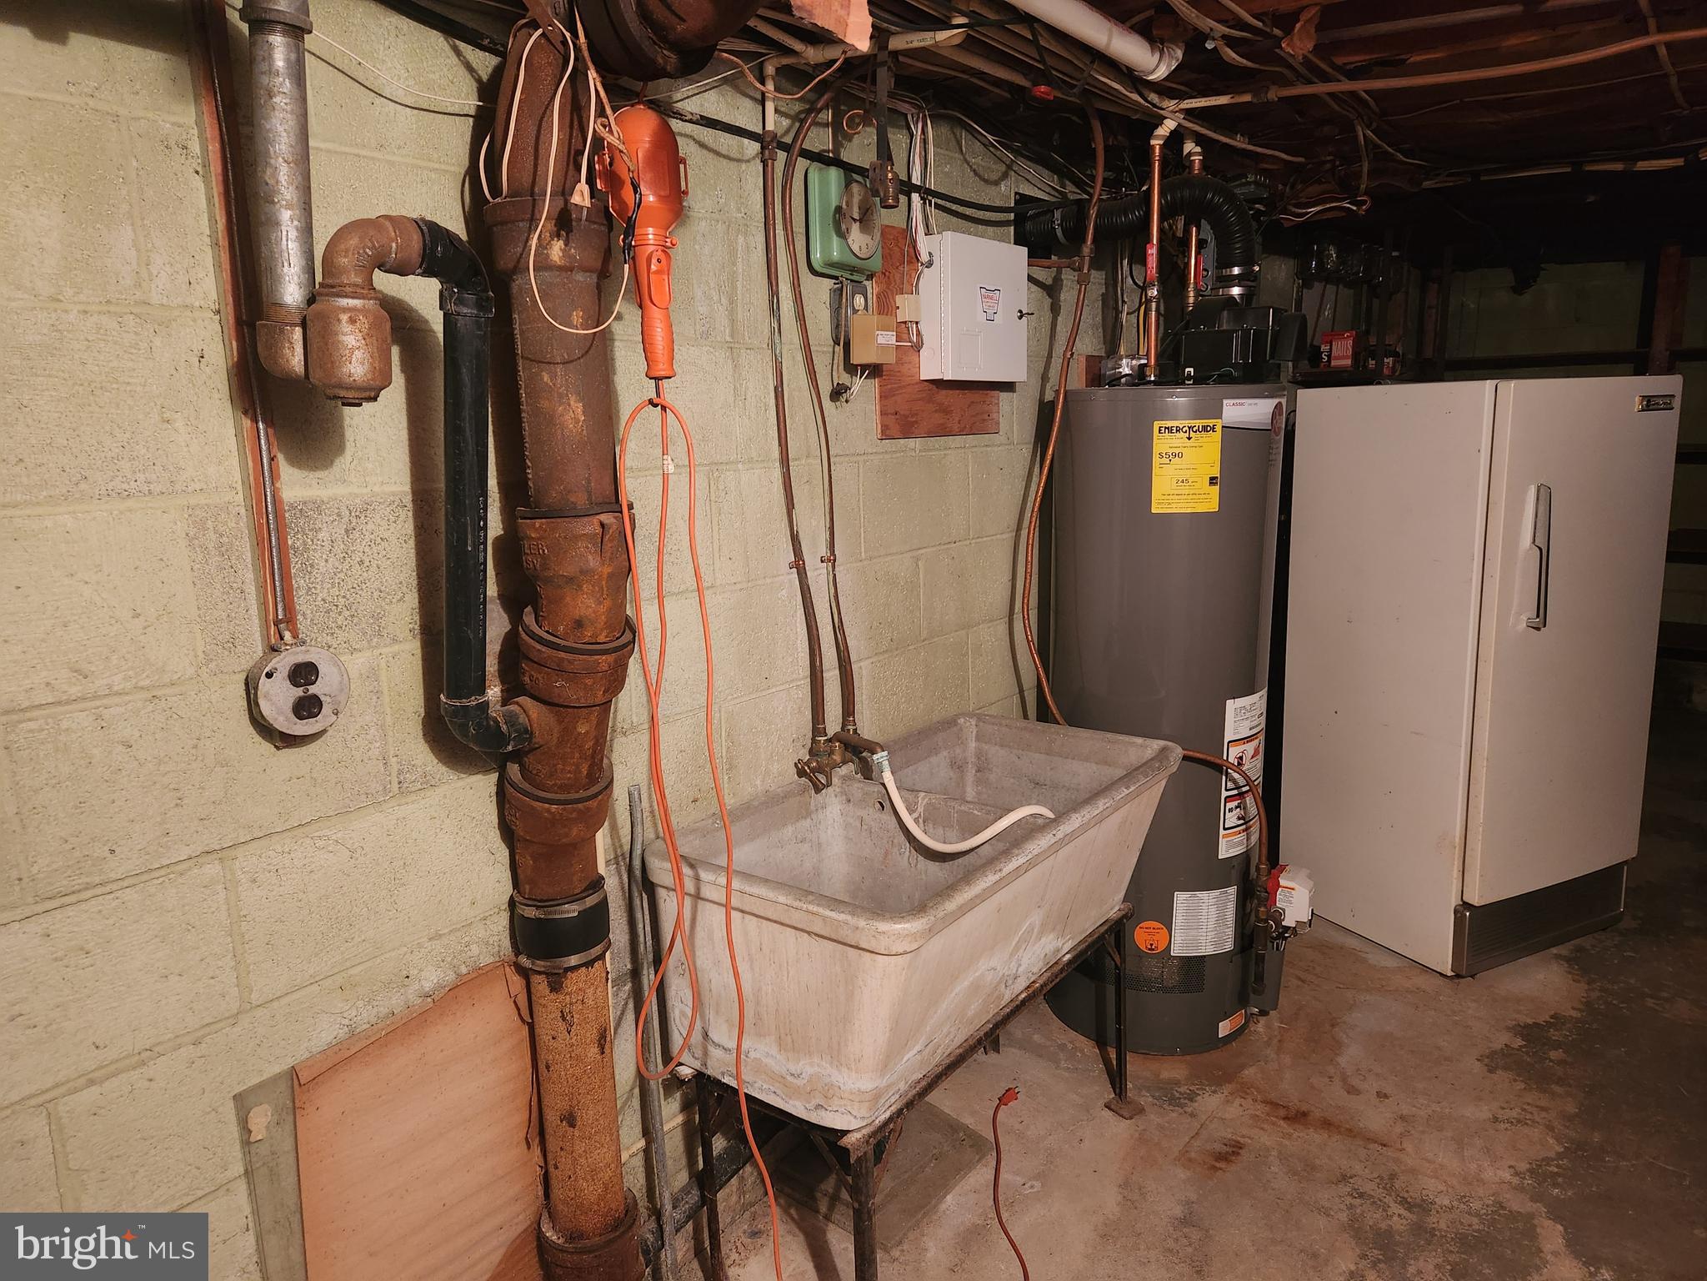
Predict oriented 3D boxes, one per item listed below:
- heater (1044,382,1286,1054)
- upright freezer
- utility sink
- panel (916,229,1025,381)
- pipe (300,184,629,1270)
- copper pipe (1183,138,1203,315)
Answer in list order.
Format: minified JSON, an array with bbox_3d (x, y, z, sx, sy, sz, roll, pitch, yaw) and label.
[{"bbox_3d":[0.732,0.169,2.747,0.505,1.530,0.505,3,12,19],"label":"heater"},{"bbox_3d":[1.744,0.053,3.243,0.702,1.532,0.647,-7,12,-26],"label":"upright freezer"},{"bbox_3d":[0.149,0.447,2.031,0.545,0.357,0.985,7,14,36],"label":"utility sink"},{"bbox_3d":[0.259,-0.695,2.413,0.085,0.290,0.320,7,14,36],"label":"panel"},{"bbox_3d":[-0.415,0.248,1.410,0.180,1.535,0.420,7,14,36],"label":"pipe"},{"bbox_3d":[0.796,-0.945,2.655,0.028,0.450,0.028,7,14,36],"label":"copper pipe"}]

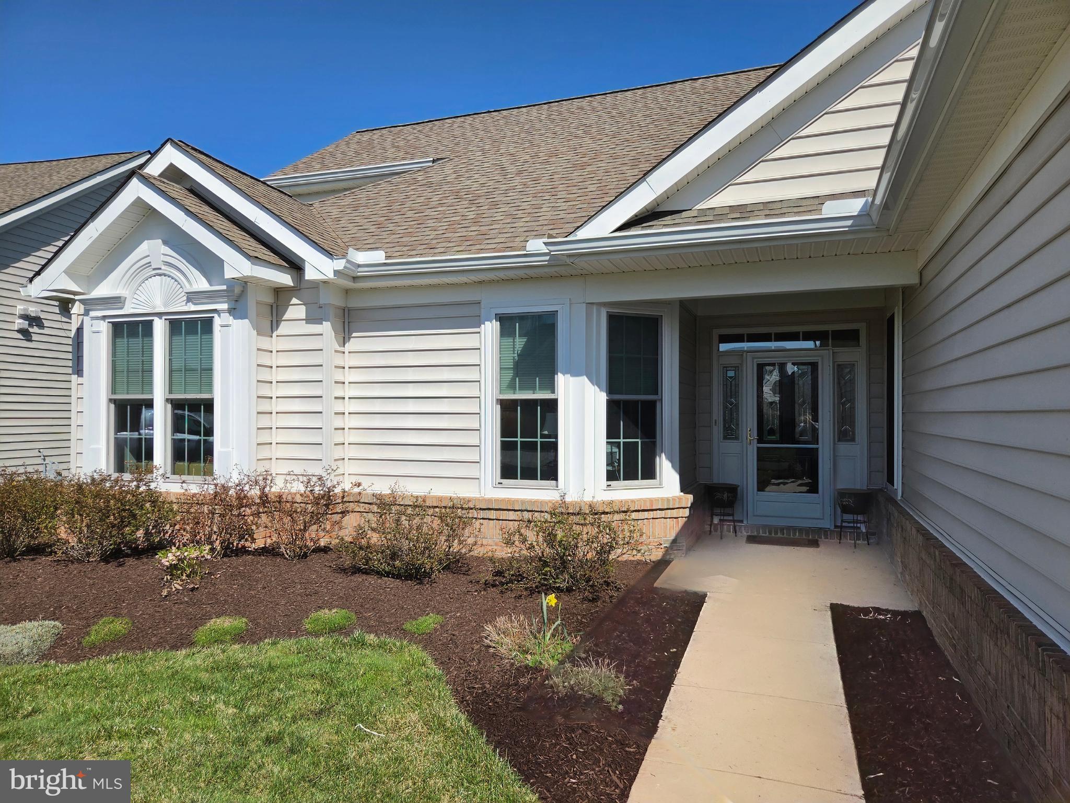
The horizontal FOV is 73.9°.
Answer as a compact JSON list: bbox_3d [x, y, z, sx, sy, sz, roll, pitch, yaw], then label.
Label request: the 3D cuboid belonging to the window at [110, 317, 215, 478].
[{"bbox_3d":[-4.080,-0.025,7.750,1.460,1.740,0.120,0,-1,20],"label":"window"}]

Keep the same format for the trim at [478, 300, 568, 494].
[{"bbox_3d":[-0.100,-0.017,7.110,0.940,1.960,0.100,0,-1,20],"label":"trim"}]

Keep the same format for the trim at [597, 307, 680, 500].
[{"bbox_3d":[1.050,-0.010,7.240,1.030,1.950,0.100,1,-1,-25],"label":"trim"}]

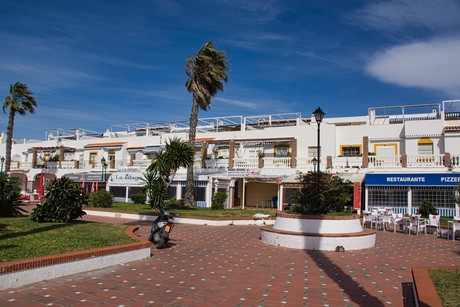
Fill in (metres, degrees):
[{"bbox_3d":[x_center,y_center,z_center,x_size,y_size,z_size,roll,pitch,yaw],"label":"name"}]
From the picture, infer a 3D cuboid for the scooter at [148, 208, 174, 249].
[{"bbox_3d":[-2.064,2.074,9.937,0.700,1.110,1.750,4,-7,-26],"label":"scooter"}]

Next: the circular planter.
[{"bbox_3d":[2.904,2.500,11.573,3.693,0.860,3.693,1,-6,0],"label":"circular planter"}]

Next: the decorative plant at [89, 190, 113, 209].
[{"bbox_3d":[-8.032,2.768,21.405,1.500,1.186,1.400,4,-7,-20],"label":"decorative plant"}]

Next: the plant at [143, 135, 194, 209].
[{"bbox_3d":[-3.656,1.116,20.189,2.900,4.267,2.600,3,-6,-10],"label":"plant"}]

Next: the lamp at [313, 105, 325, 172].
[{"bbox_3d":[3.039,0.258,11.820,0.420,3.817,0.420,0,-6,14],"label":"lamp"}]

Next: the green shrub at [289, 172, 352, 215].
[{"bbox_3d":[3.071,1.368,11.698,2.100,1.585,2.000,0,-6,15],"label":"green shrub"}]

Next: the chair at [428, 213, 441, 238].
[{"bbox_3d":[8.384,2.941,14.233,0.560,0.830,0.580,-1,-7,25],"label":"chair"}]

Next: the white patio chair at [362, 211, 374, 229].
[{"bbox_3d":[6.431,3.096,16.125,0.560,0.840,0.580,-1,-7,22],"label":"white patio chair"}]

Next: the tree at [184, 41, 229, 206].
[{"bbox_3d":[-1.730,-2.372,25.407,3.100,12.097,2.900,2,-6,-4],"label":"tree"}]

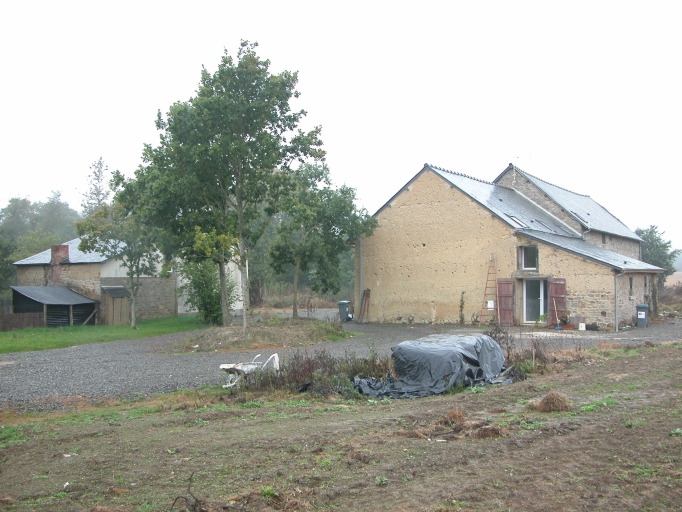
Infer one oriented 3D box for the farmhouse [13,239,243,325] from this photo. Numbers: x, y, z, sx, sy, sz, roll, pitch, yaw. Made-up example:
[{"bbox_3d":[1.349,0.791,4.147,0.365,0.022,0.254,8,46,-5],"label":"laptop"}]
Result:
[{"bbox_3d":[-13.600,1.136,44.600,10.800,5.300,10.000,-1,-2,42],"label":"farmhouse"}]

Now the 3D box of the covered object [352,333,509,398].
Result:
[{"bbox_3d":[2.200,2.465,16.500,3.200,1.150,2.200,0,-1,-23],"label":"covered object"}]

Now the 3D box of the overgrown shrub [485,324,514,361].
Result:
[{"bbox_3d":[4.435,2.507,19.300,0.850,1.150,0.800,0,-1,0],"label":"overgrown shrub"}]

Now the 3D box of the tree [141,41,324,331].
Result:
[{"bbox_3d":[-4.719,-3.072,30.000,7.900,12.600,7.400,0,-1,0],"label":"tree"}]

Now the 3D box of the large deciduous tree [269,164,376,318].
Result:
[{"bbox_3d":[-0.979,-0.793,36.500,5.700,8.100,5.500,0,-1,0],"label":"large deciduous tree"}]

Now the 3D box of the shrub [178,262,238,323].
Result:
[{"bbox_3d":[-6.877,1.945,35.800,3.100,3.250,3.000,0,-1,0],"label":"shrub"}]

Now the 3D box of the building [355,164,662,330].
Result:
[{"bbox_3d":[13.720,-1.020,43.000,12.700,8.900,29.000,-1,-1,33],"label":"building"}]

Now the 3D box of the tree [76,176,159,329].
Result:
[{"bbox_3d":[-10.789,-0.174,33.300,4.000,7.400,3.900,0,-1,0],"label":"tree"}]

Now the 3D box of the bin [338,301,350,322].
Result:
[{"bbox_3d":[0.183,3.012,36.000,0.600,1.060,0.520,-1,-1,18],"label":"bin"}]

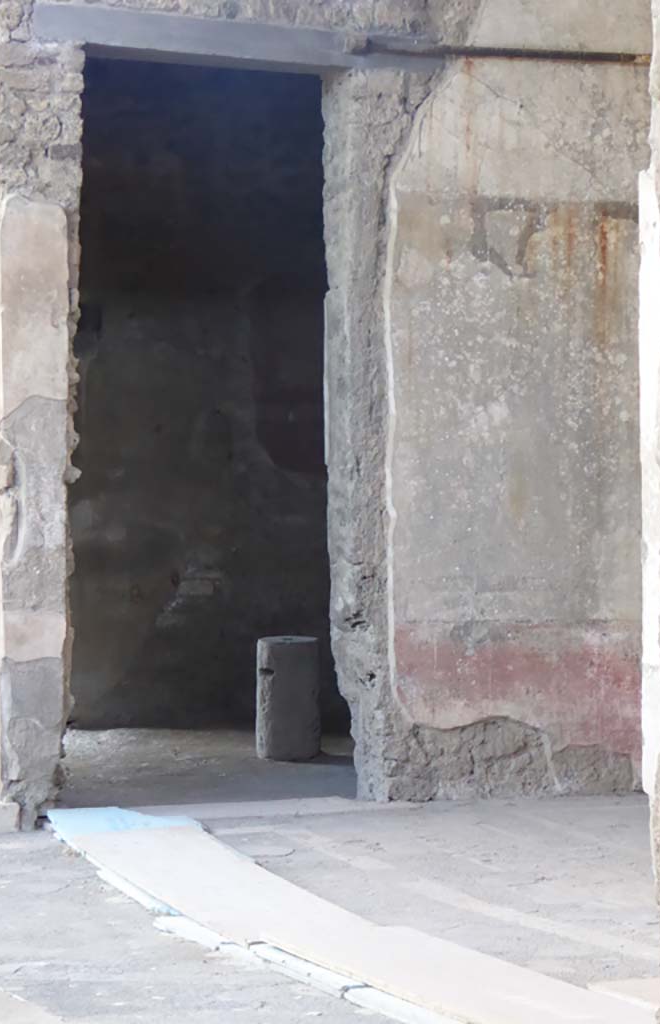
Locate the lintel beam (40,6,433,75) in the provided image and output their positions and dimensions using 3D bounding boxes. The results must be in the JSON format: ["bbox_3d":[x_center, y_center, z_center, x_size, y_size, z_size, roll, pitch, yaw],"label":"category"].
[{"bbox_3d":[-0.416,-1.927,11.924,1.792,0.180,0.360,0,2,-23],"label":"lintel beam"}]

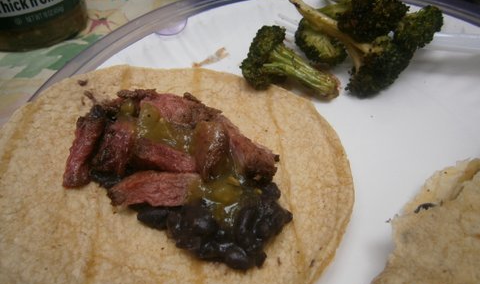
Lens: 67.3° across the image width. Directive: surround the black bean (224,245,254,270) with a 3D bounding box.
[{"bbox_3d":[0.000,0.039,0.122,0.011,0.007,0.007,27,46,19],"label":"black bean"}]

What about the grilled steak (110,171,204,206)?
[{"bbox_3d":[-0.030,0.017,0.128,0.030,0.009,0.011,-3,44,-11],"label":"grilled steak"}]

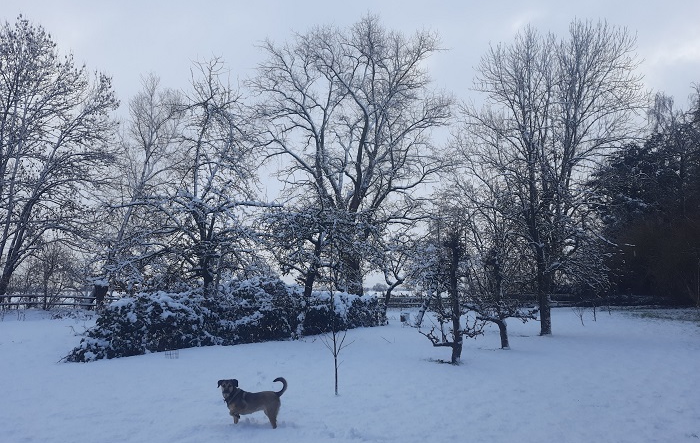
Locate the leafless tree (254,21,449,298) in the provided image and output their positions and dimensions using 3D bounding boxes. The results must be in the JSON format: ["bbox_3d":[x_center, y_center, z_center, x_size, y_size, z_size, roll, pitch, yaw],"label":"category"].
[{"bbox_3d":[0.150,-3.900,30.000,12.400,19.200,11.000,0,-8,0],"label":"leafless tree"}]

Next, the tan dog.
[{"bbox_3d":[-1.110,2.050,5.450,0.790,0.580,0.260,-2,-8,11],"label":"tan dog"}]

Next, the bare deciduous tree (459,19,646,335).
[{"bbox_3d":[7.400,-1.900,17.800,6.900,11.900,6.300,0,-8,0],"label":"bare deciduous tree"}]

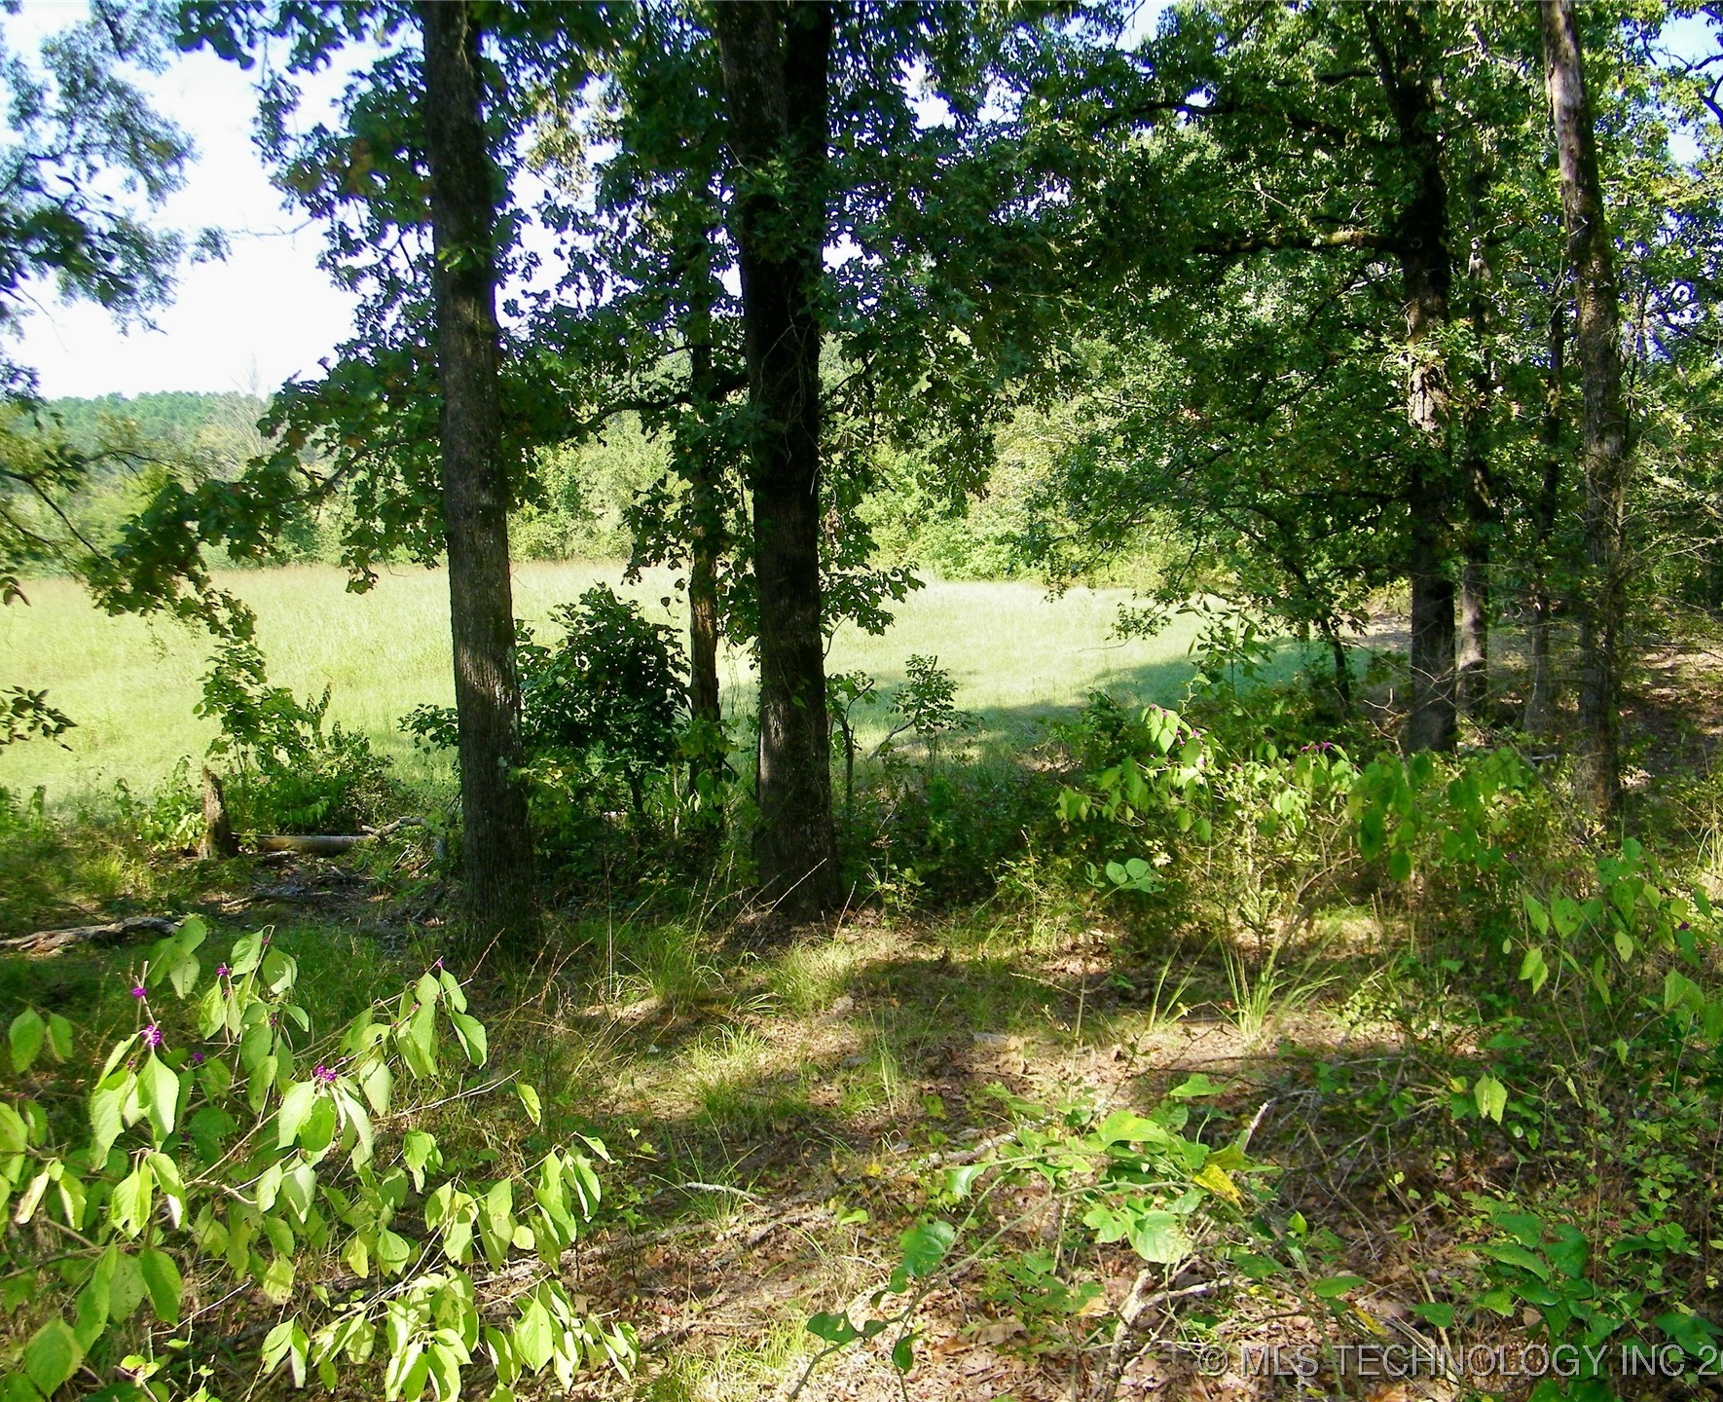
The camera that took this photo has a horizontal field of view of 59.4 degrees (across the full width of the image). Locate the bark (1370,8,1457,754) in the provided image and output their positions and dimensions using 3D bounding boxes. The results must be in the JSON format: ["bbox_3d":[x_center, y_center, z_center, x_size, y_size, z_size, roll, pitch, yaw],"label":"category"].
[{"bbox_3d":[4.153,-2.322,11.337,0.500,5.551,0.420,-3,6,21],"label":"bark"}]

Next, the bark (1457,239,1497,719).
[{"bbox_3d":[5.528,-1.950,13.595,0.280,4.309,0.270,0,6,22],"label":"bark"}]

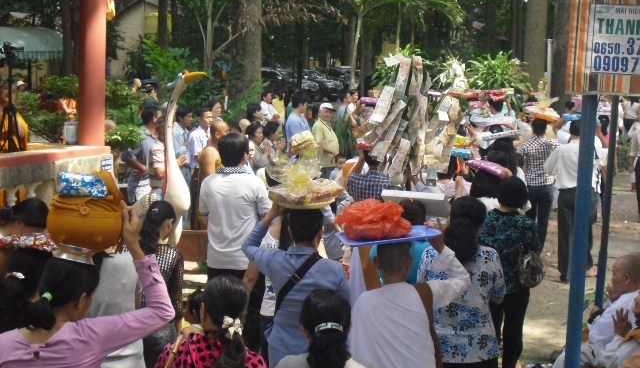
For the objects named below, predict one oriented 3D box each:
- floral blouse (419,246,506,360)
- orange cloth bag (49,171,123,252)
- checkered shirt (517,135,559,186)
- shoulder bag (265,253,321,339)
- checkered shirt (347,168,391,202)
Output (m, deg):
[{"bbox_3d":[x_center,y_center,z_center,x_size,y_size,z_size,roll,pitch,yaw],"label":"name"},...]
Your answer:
[{"bbox_3d":[0.804,0.679,5.570,0.480,0.660,0.290,3,9,10],"label":"floral blouse"},{"bbox_3d":[-0.890,0.104,3.720,0.285,0.280,0.275,0,9,-12],"label":"orange cloth bag"},{"bbox_3d":[2.158,-0.233,9.700,0.440,0.540,0.270,3,9,10],"label":"checkered shirt"},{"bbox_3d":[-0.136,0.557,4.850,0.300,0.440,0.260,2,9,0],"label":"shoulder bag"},{"bbox_3d":[0.396,0.127,8.000,0.420,0.570,0.260,3,9,10],"label":"checkered shirt"}]

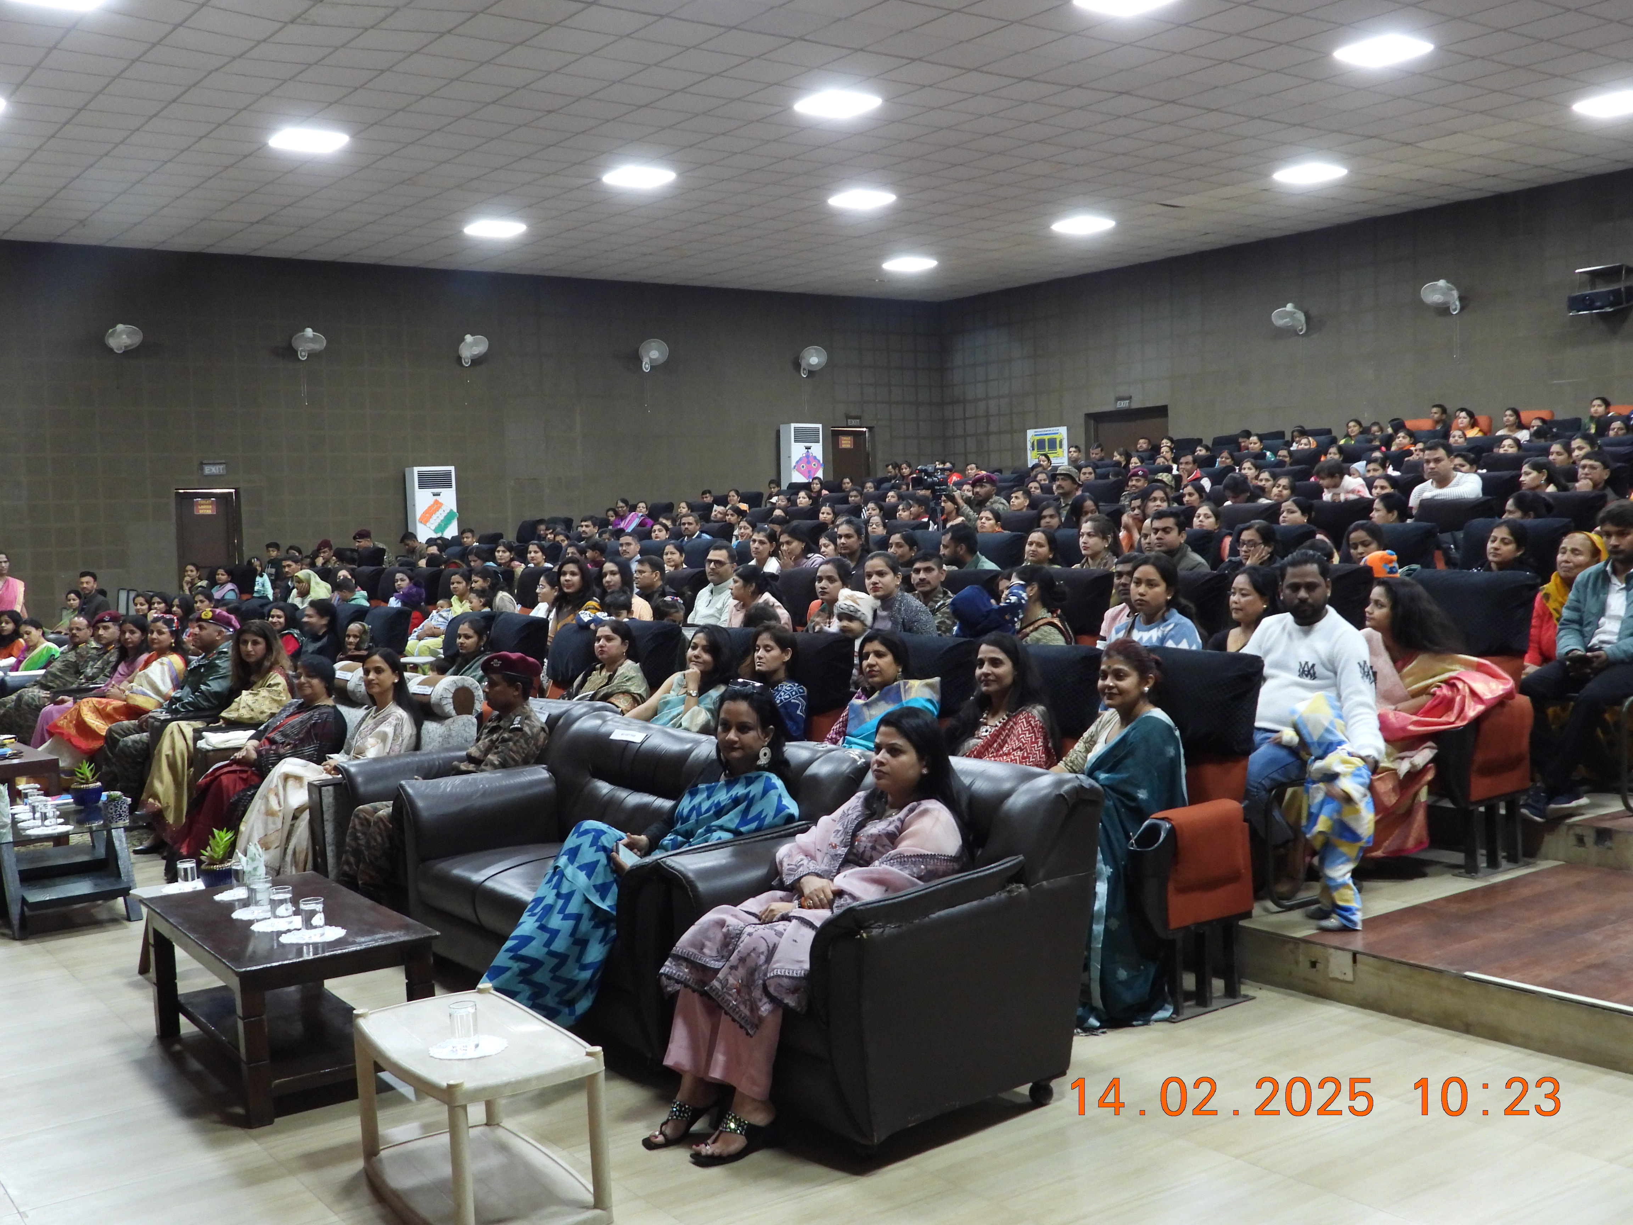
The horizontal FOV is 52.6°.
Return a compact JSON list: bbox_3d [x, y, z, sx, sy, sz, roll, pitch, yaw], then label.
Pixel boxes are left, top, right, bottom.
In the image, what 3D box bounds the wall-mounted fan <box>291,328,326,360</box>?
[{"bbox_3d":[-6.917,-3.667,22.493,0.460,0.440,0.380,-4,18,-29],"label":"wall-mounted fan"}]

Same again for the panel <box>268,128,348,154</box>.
[{"bbox_3d":[-4.878,-4.529,15.825,0.600,0.050,0.600,-4,4,-35],"label":"panel"}]

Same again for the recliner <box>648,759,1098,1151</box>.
[{"bbox_3d":[0.136,0.876,4.606,0.914,0.874,0.955,-4,4,-35],"label":"recliner"}]

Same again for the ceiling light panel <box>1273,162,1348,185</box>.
[{"bbox_3d":[5.652,-5.047,18.916,0.600,0.050,0.600,-4,4,-35],"label":"ceiling light panel"}]

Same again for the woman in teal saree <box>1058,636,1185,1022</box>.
[{"bbox_3d":[0.884,0.679,5.236,0.671,1.148,0.488,-4,4,-38],"label":"woman in teal saree"}]

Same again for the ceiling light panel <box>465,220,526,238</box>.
[{"bbox_3d":[-4.055,-4.842,20.797,0.600,0.050,0.600,-4,4,-35],"label":"ceiling light panel"}]

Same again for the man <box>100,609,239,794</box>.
[{"bbox_3d":[-3.817,0.560,9.665,0.833,1.179,0.549,-4,4,-35],"label":"man"}]

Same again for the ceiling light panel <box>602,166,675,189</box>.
[{"bbox_3d":[-1.936,-4.789,18.097,0.600,0.050,0.600,-4,4,-37],"label":"ceiling light panel"}]

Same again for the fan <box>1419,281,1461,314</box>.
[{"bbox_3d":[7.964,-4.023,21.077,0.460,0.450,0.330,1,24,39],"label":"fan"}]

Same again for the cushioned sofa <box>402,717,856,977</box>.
[{"bbox_3d":[-0.699,0.846,5.770,0.904,0.853,1.930,-4,4,-35],"label":"cushioned sofa"}]

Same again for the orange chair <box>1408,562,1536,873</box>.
[{"bbox_3d":[2.446,0.418,6.562,0.780,1.110,0.620,-4,4,-37],"label":"orange chair"}]

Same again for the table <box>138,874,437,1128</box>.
[{"bbox_3d":[-1.719,1.211,5.330,0.596,0.469,1.185,-4,4,-36],"label":"table"}]

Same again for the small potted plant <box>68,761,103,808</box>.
[{"bbox_3d":[-3.375,0.778,7.601,0.158,0.215,0.158,-4,4,-37],"label":"small potted plant"}]

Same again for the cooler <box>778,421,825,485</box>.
[{"bbox_3d":[-0.224,-2.138,27.112,0.612,1.870,0.340,-4,4,-35],"label":"cooler"}]

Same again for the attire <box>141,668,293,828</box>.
[{"bbox_3d":[-3.248,0.661,8.826,0.752,0.833,0.508,-4,4,-38],"label":"attire"}]

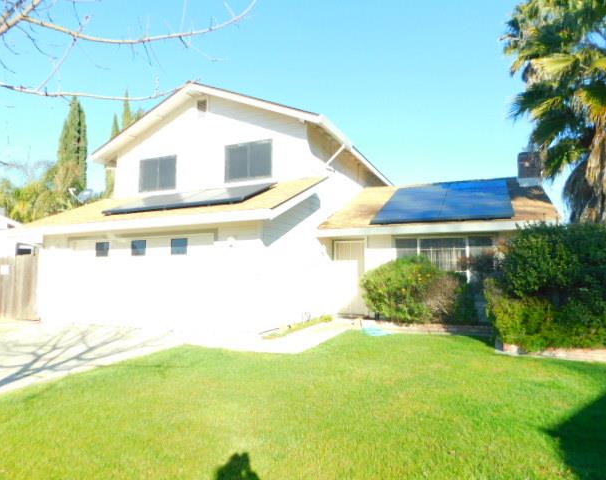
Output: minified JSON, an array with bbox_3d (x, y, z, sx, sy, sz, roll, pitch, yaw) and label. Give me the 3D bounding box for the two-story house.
[{"bbox_3d":[0.787,-1.045,14.800,13.340,7.070,12.530,-2,-6,23],"label":"two-story house"}]

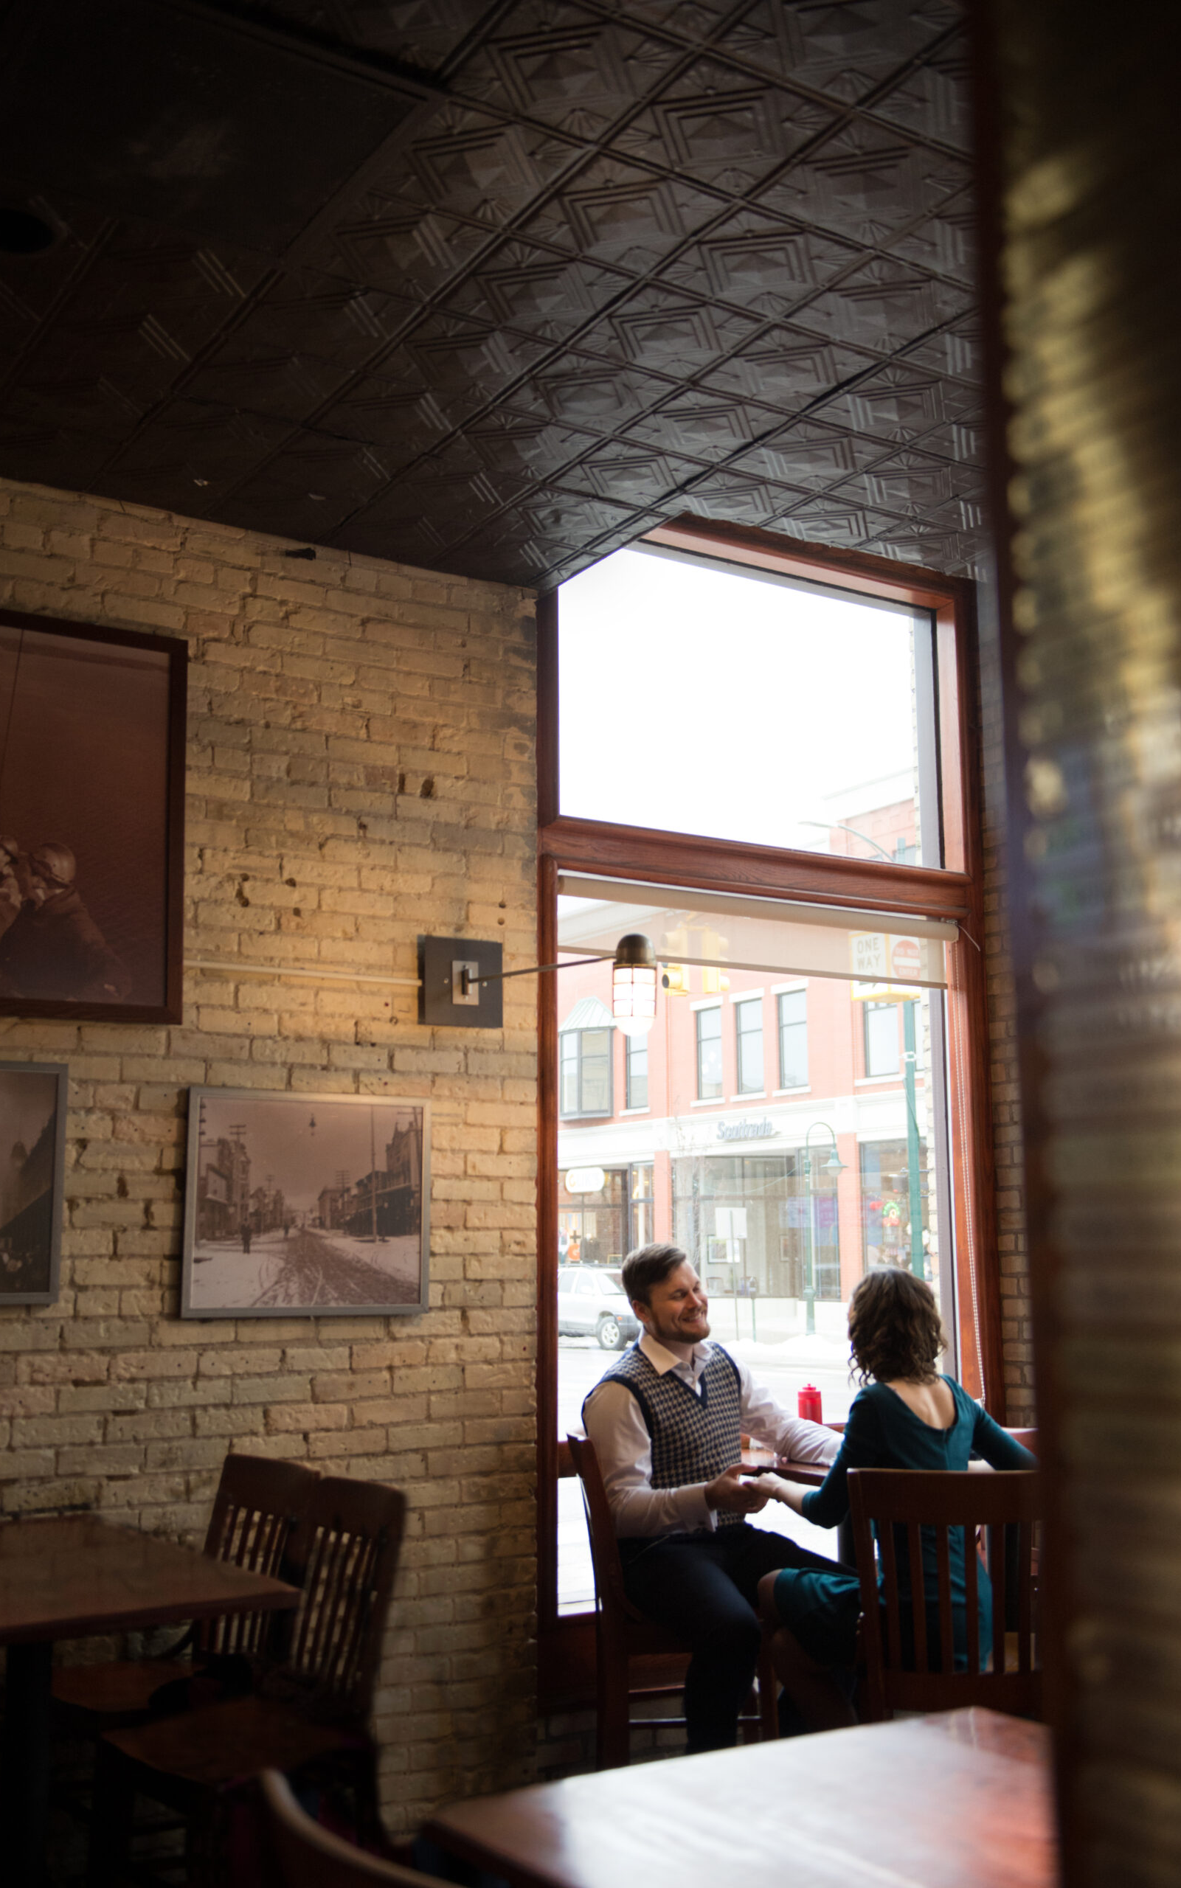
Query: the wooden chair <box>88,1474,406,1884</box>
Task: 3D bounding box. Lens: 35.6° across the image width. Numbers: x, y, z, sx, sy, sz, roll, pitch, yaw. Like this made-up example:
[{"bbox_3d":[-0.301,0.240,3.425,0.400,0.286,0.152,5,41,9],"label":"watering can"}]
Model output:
[{"bbox_3d":[-0.613,1.431,3.269,0.480,0.870,0.430,7,-12,-38],"label":"wooden chair"}]

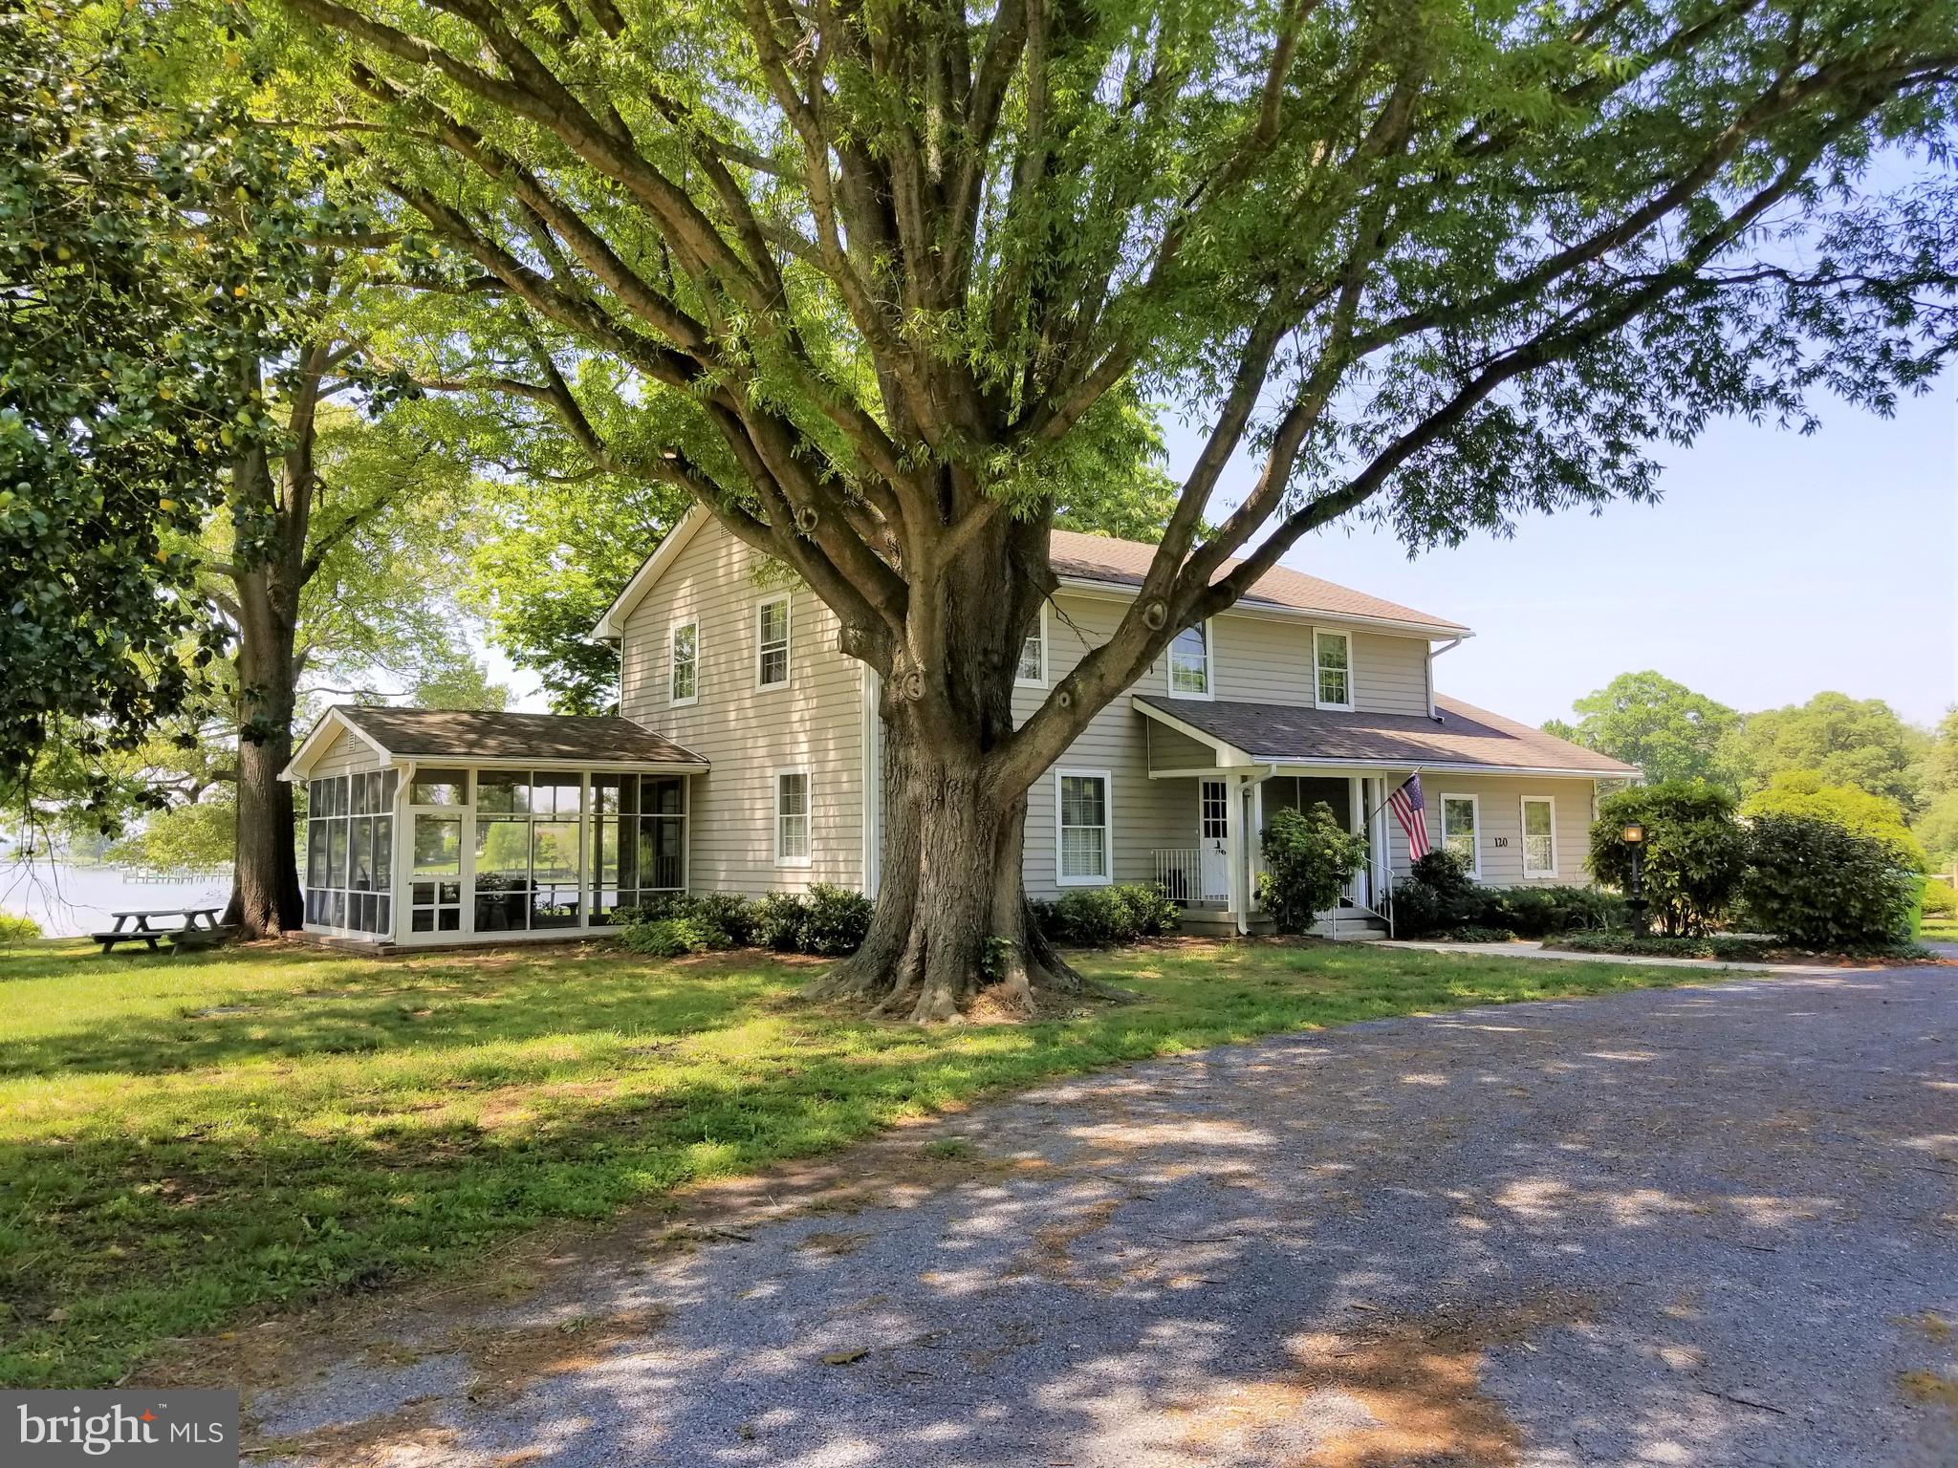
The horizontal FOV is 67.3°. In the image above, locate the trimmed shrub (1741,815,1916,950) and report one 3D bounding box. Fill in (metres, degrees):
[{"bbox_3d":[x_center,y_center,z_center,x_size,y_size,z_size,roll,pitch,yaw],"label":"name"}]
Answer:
[{"bbox_3d":[12.538,2.137,21.700,2.350,1.900,2.300,3,-5,-38],"label":"trimmed shrub"}]

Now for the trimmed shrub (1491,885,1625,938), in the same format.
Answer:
[{"bbox_3d":[9.919,2.951,25.118,2.300,0.850,1.600,3,-5,-38],"label":"trimmed shrub"}]

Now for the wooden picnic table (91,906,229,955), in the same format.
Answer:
[{"bbox_3d":[-13.127,3.162,23.700,1.550,0.750,1.830,-1,-4,13],"label":"wooden picnic table"}]

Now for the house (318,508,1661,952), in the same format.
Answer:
[{"bbox_3d":[0.379,-0.215,27.677,21.800,7.750,13.800,3,-5,-38],"label":"house"}]

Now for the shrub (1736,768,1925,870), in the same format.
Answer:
[{"bbox_3d":[15.746,2.120,27.300,3.200,2.750,3.100,3,-5,-38],"label":"shrub"}]

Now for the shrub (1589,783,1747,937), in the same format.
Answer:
[{"bbox_3d":[10.965,1.999,23.400,2.400,2.450,2.400,3,-5,-38],"label":"shrub"}]

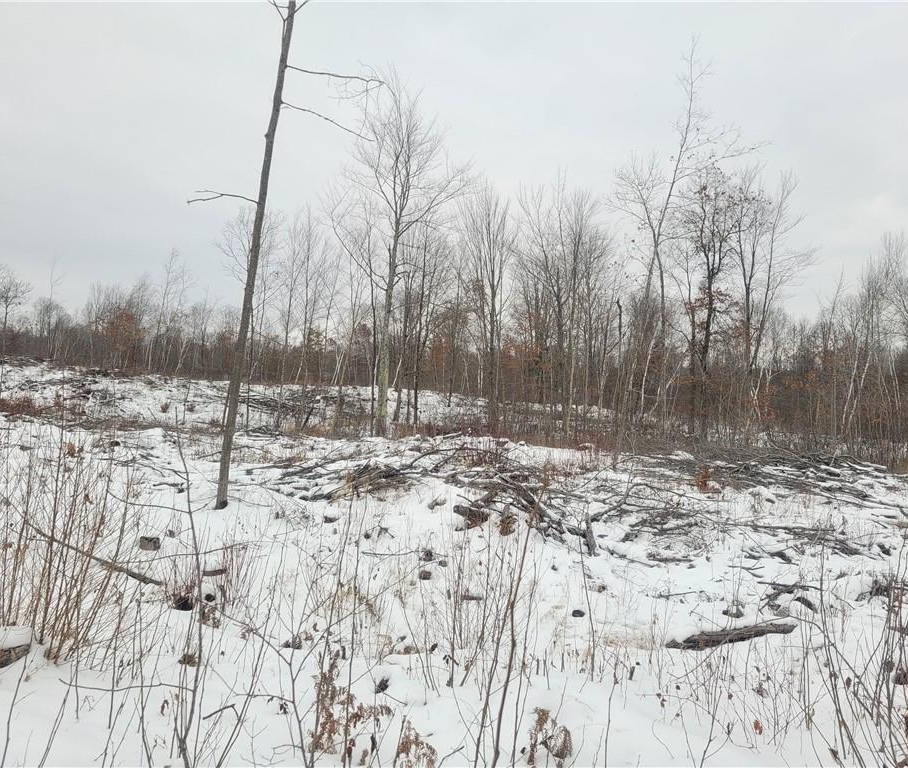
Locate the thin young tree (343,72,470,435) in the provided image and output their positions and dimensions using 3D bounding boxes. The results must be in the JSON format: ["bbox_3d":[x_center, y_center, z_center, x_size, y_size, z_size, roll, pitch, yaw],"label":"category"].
[{"bbox_3d":[-1.482,-4.041,24.000,4.000,11.300,3.800,0,2,0],"label":"thin young tree"}]

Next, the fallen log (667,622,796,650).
[{"bbox_3d":[1.816,1.658,5.050,0.890,0.130,0.150,-1,2,-17],"label":"fallen log"}]

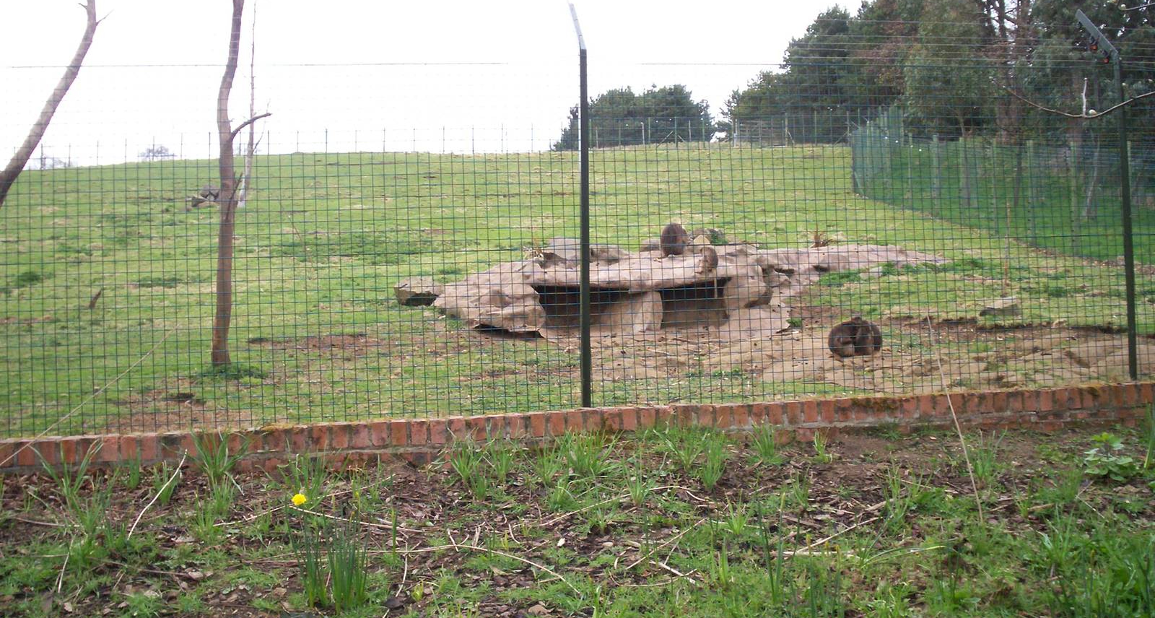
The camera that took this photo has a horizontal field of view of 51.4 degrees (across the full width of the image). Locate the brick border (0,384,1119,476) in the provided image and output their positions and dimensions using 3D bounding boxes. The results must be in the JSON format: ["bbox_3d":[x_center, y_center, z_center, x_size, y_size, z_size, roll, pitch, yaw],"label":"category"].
[{"bbox_3d":[0.210,0.561,5.445,5.254,0.200,0.215,-2,-1,-10],"label":"brick border"}]

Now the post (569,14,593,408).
[{"bbox_3d":[0.005,-0.512,5.611,0.042,1.920,0.335,0,-2,-10],"label":"post"}]

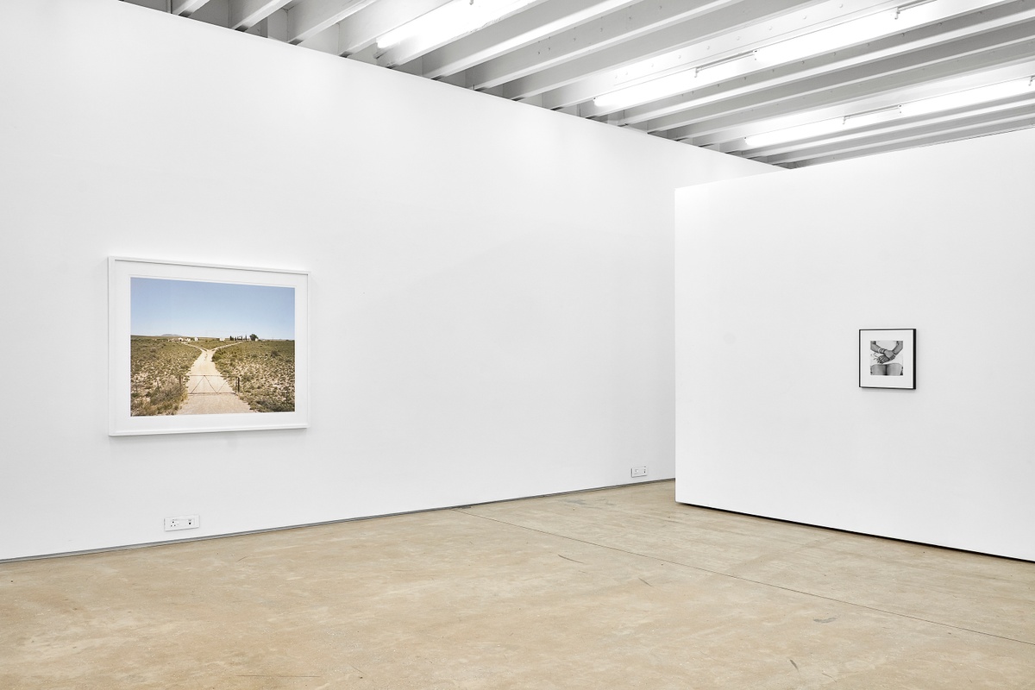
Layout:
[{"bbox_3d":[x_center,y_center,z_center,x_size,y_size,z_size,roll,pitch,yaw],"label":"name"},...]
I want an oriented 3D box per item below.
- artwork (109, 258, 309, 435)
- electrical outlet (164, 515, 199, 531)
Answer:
[{"bbox_3d":[-2.440,0.030,7.476,1.650,1.350,0.060,1,-1,-41],"label":"artwork"},{"bbox_3d":[-2.666,1.414,7.309,0.282,0.104,0.012,1,-1,-41],"label":"electrical outlet"}]

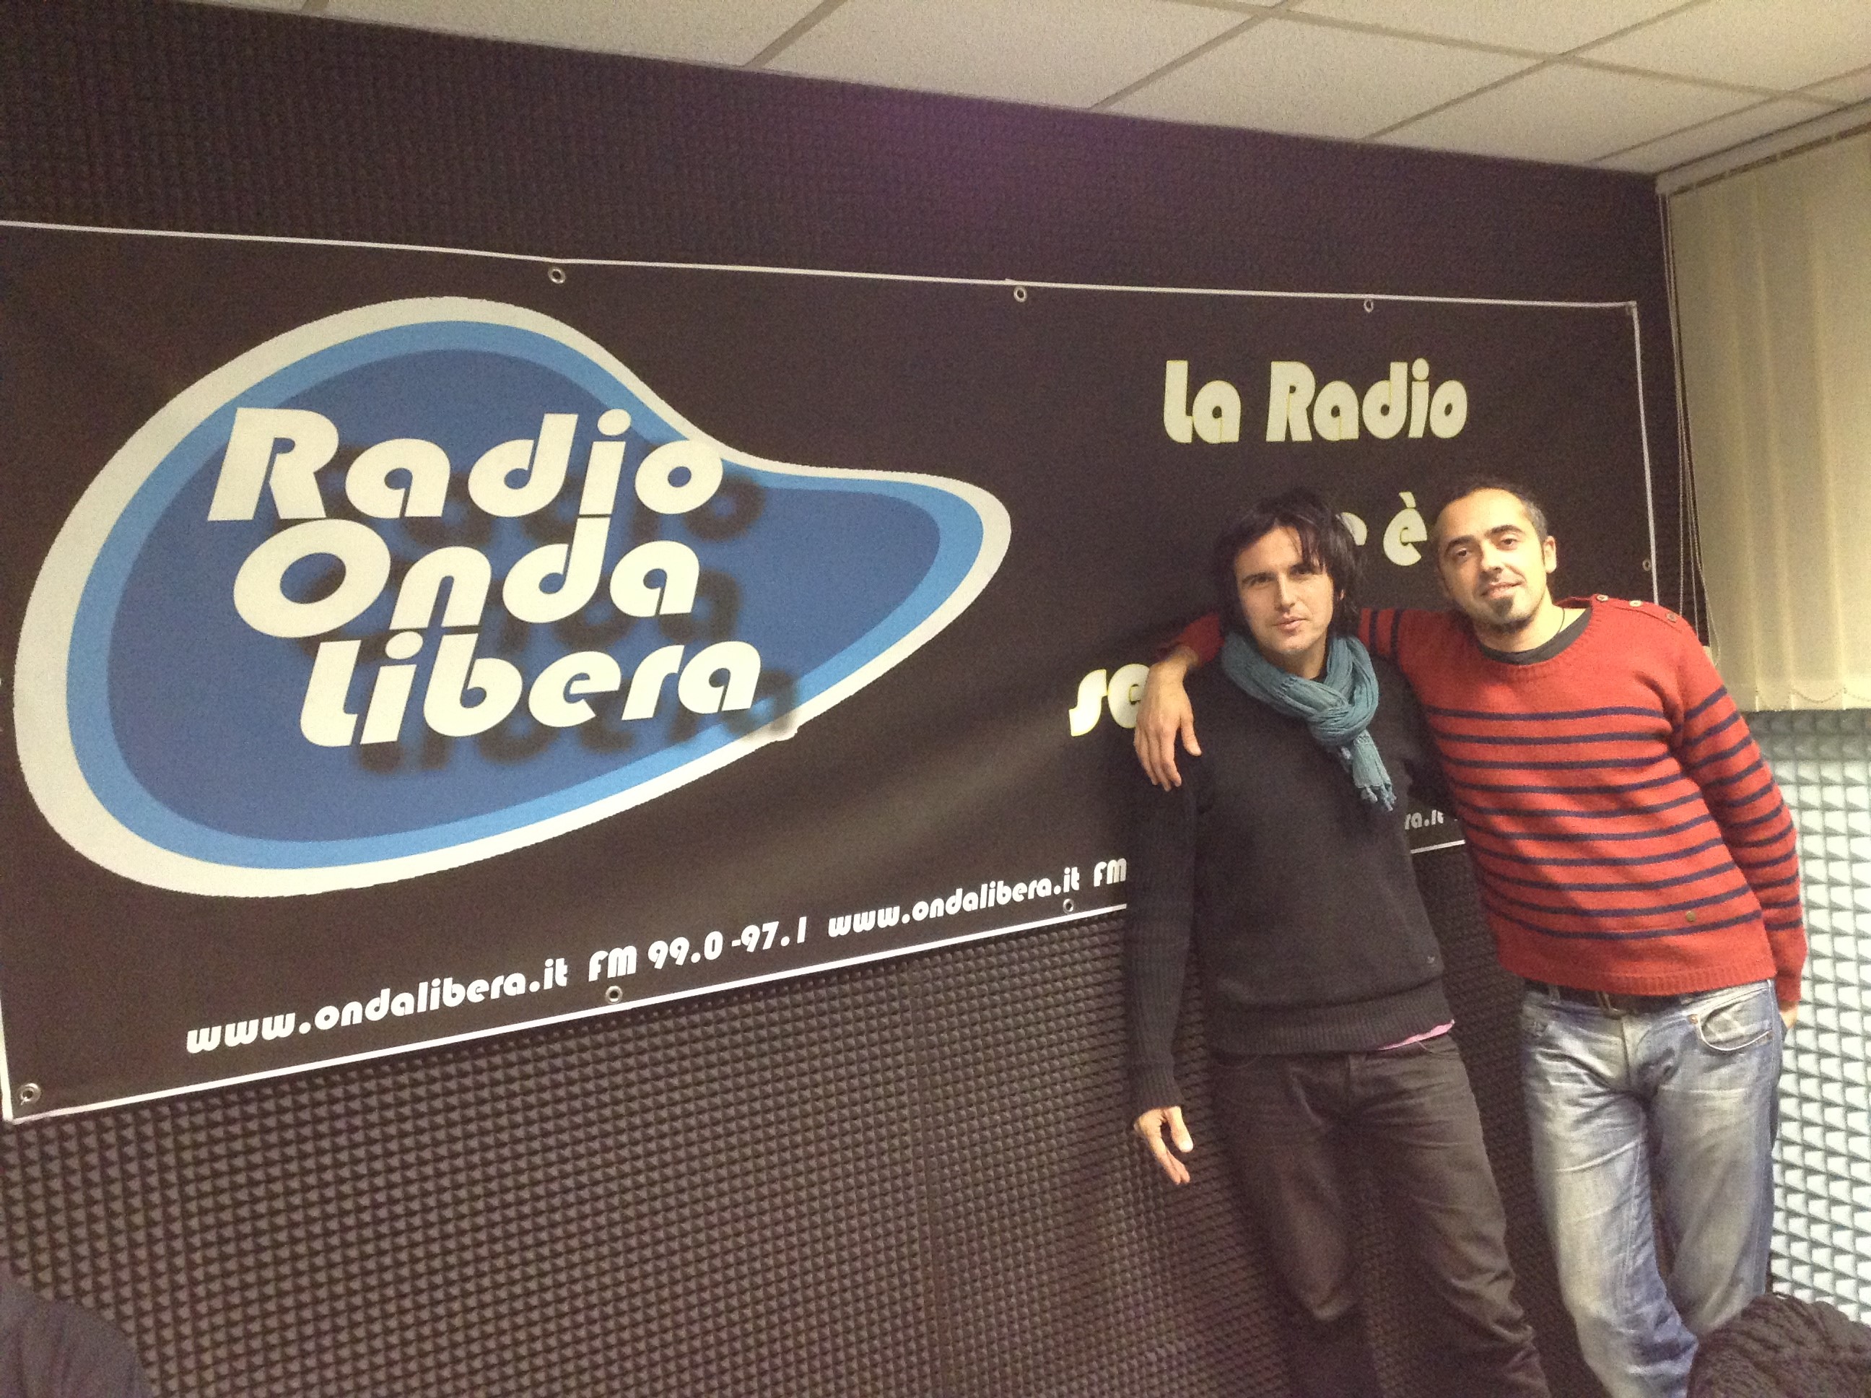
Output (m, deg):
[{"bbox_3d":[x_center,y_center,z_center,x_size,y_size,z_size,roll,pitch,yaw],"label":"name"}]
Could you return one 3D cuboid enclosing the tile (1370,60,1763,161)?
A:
[{"bbox_3d":[1.113,-1.024,3.119,0.590,0.020,0.410,-6,1,-32],"label":"tile"}]

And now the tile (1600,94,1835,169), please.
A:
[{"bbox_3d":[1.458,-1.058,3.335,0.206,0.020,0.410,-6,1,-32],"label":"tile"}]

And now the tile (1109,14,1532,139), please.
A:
[{"bbox_3d":[0.606,-0.974,2.801,0.590,0.020,0.410,-6,1,-32],"label":"tile"}]

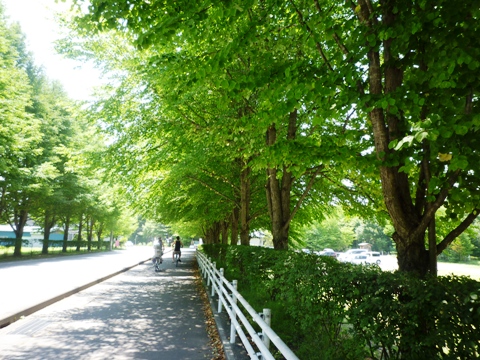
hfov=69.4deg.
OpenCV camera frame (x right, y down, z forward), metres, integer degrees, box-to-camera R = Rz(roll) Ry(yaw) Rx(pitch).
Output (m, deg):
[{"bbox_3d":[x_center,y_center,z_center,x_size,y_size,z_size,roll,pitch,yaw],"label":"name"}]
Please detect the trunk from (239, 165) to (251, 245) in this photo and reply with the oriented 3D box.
[{"bbox_3d":[0.257,1.835,17.720,0.510,5.380,0.460,2,-10,-8],"label":"trunk"}]

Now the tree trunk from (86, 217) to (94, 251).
[{"bbox_3d":[-22.748,8.139,52.981,1.050,5.100,0.950,2,-10,-8],"label":"tree trunk"}]

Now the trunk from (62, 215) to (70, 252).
[{"bbox_3d":[-21.191,6.542,42.525,0.890,4.600,0.800,2,-10,-8],"label":"trunk"}]

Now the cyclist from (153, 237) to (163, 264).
[{"bbox_3d":[-3.951,3.389,16.665,0.520,1.310,0.850,2,-10,-8],"label":"cyclist"}]

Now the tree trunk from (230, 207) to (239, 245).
[{"bbox_3d":[-0.310,3.441,21.640,0.450,3.580,0.410,2,-10,-8],"label":"tree trunk"}]

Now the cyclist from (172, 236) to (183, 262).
[{"bbox_3d":[-3.582,4.002,19.873,0.600,1.480,0.850,2,-10,-8],"label":"cyclist"}]

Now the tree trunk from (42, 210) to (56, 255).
[{"bbox_3d":[-20.243,5.566,37.021,1.320,4.610,1.190,2,-10,-8],"label":"tree trunk"}]

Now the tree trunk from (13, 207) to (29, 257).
[{"bbox_3d":[-19.595,4.683,31.026,1.270,4.260,1.140,2,-10,-8],"label":"tree trunk"}]

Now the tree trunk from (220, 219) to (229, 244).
[{"bbox_3d":[-1.201,4.712,27.825,0.570,3.230,0.510,2,-10,-8],"label":"tree trunk"}]

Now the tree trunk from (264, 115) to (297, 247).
[{"bbox_3d":[1.239,0.494,10.800,0.870,5.610,0.790,2,-10,-8],"label":"tree trunk"}]

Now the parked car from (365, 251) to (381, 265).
[{"bbox_3d":[16.435,9.963,44.000,3.800,1.600,1.600,1,-10,-5],"label":"parked car"}]

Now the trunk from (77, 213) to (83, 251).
[{"bbox_3d":[-22.033,7.134,47.838,0.810,5.290,0.730,2,-10,-8],"label":"trunk"}]

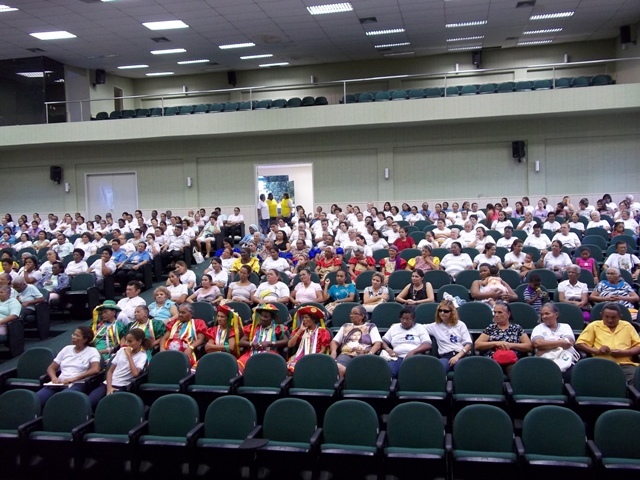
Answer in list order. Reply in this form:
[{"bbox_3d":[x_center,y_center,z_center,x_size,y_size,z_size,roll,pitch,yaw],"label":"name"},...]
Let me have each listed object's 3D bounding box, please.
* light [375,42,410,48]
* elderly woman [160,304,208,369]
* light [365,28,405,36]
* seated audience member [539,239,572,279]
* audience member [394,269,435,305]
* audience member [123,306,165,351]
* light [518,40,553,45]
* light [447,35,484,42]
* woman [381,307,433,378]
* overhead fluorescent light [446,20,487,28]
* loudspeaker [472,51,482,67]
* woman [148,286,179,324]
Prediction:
[{"bbox_3d":[2.516,-6.797,20.674,1.220,0.100,0.600,-1,2,11],"label":"light"},{"bbox_3d":[-1.726,1.396,7.117,0.580,1.200,0.780,-1,3,12],"label":"elderly woman"},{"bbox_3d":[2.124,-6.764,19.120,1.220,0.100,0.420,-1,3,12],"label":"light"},{"bbox_3d":[3.907,0.624,9.755,0.540,1.207,0.800,-1,3,12],"label":"seated audience member"},{"bbox_3d":[1.348,1.022,8.355,0.530,1.173,0.800,-1,3,17],"label":"audience member"},{"bbox_3d":[-2.288,1.449,7.311,0.560,1.204,0.800,-1,3,11],"label":"audience member"},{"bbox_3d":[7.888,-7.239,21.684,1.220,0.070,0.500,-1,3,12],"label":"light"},{"bbox_3d":[4.972,-6.872,20.175,1.220,0.100,0.600,-1,2,11],"label":"light"},{"bbox_3d":[0.993,1.393,6.646,0.580,1.168,0.800,-1,3,11],"label":"woman"},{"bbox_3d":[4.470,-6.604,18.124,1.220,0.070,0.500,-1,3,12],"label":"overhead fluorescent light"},{"bbox_3d":[5.985,-6.902,22.475,0.360,0.580,0.340,0,9,27],"label":"loudspeaker"},{"bbox_3d":[-2.344,1.292,8.334,0.500,1.202,0.800,-2,3,6],"label":"woman"}]

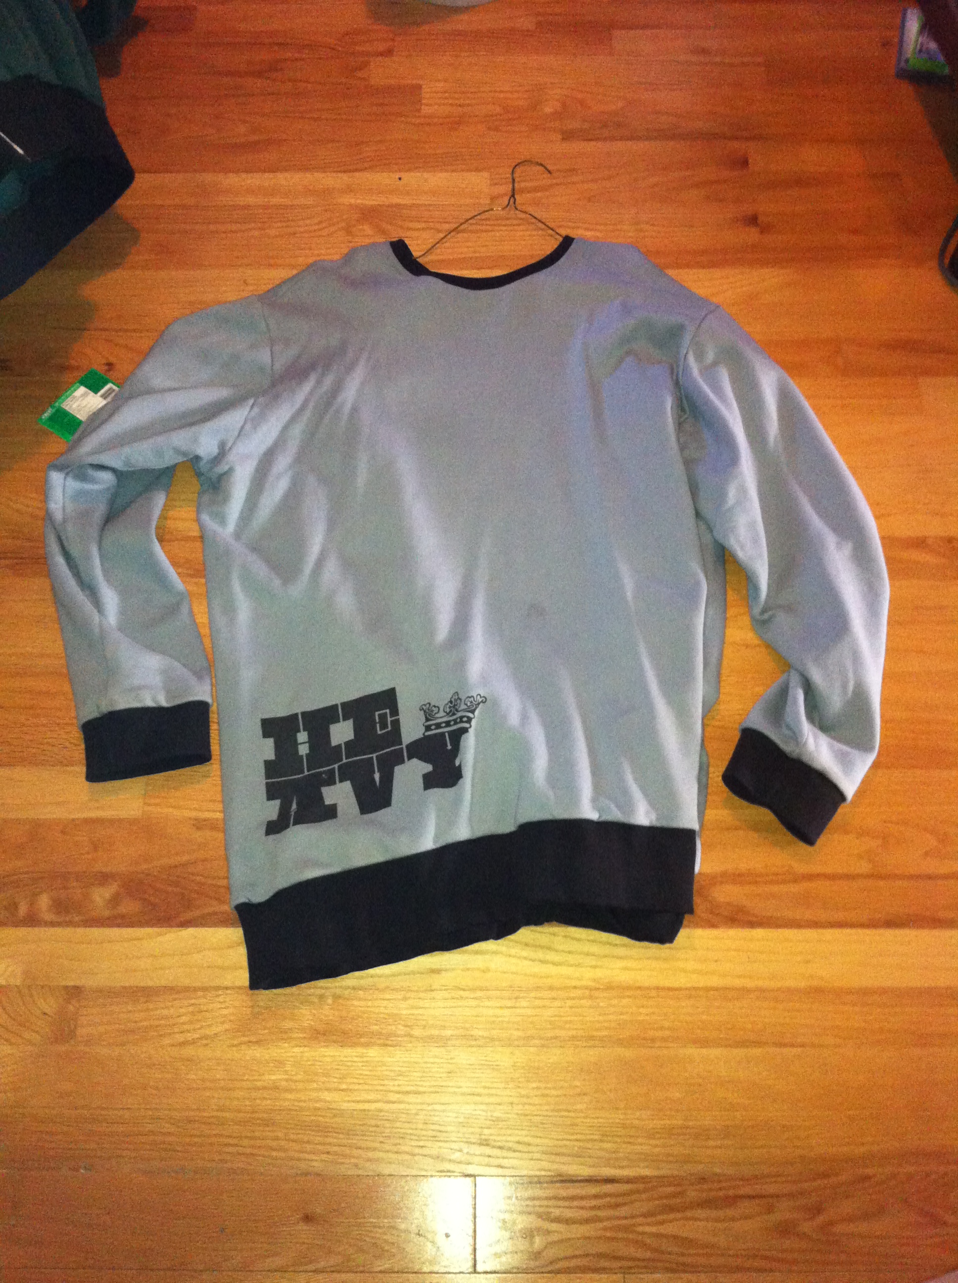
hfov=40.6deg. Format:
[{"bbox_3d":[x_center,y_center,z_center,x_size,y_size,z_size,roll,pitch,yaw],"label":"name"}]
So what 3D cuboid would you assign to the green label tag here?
[{"bbox_3d":[-0.481,-0.286,1.577,0.061,0.004,0.098,33,68,15],"label":"green label tag"}]

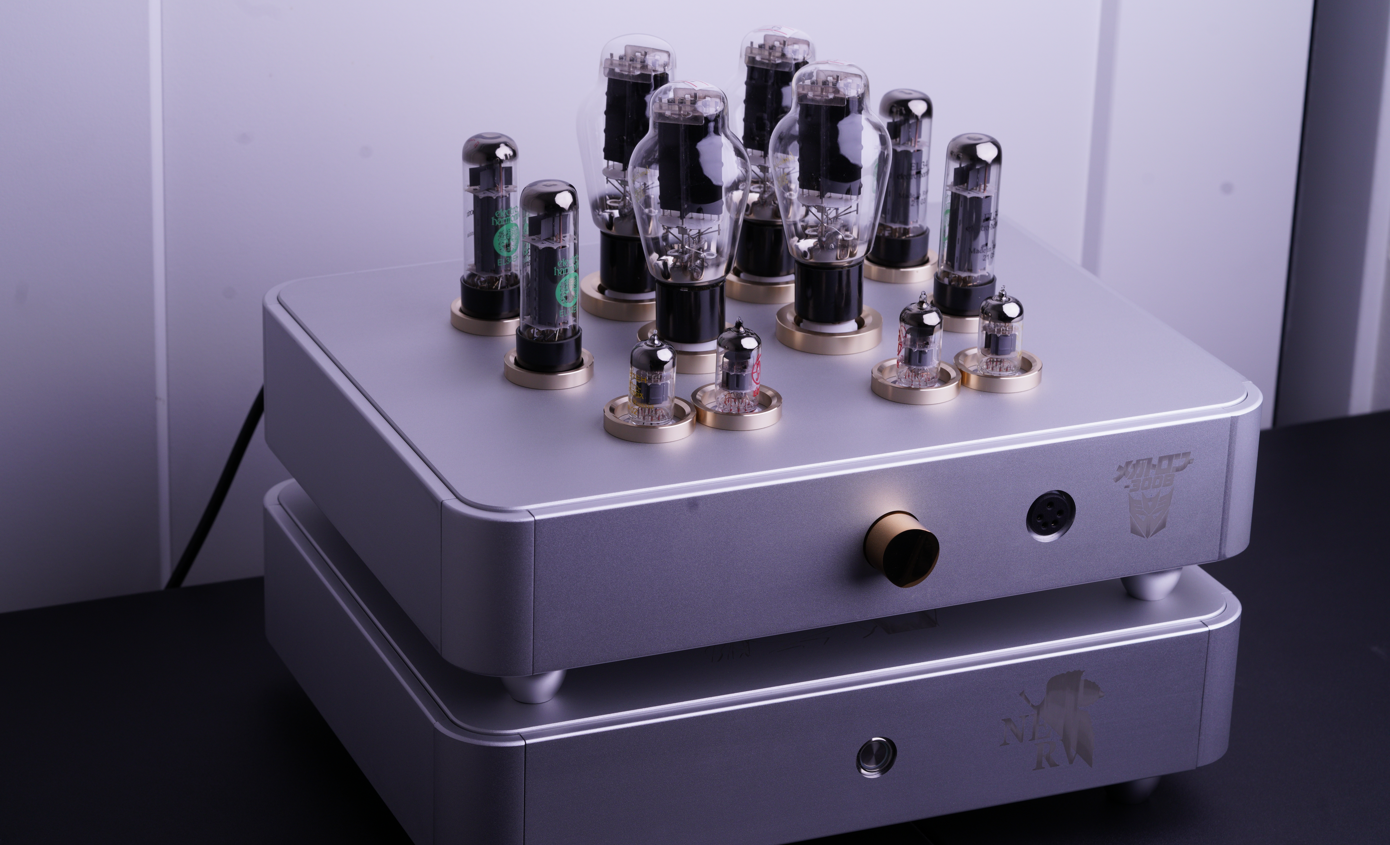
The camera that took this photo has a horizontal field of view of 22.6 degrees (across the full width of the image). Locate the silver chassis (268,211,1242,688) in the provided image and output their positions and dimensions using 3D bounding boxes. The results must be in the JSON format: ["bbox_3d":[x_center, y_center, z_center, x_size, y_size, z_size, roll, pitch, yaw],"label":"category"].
[{"bbox_3d":[0.030,-0.004,1.826,0.444,0.081,0.332,-8,25,-23],"label":"silver chassis"}]

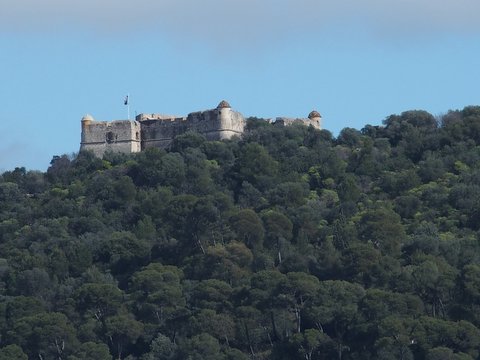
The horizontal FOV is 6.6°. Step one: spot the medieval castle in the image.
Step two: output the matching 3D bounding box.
[{"bbox_3d":[-15.950,-18.780,1680.000,72.700,17.800,61.400,-4,-5,38],"label":"medieval castle"}]

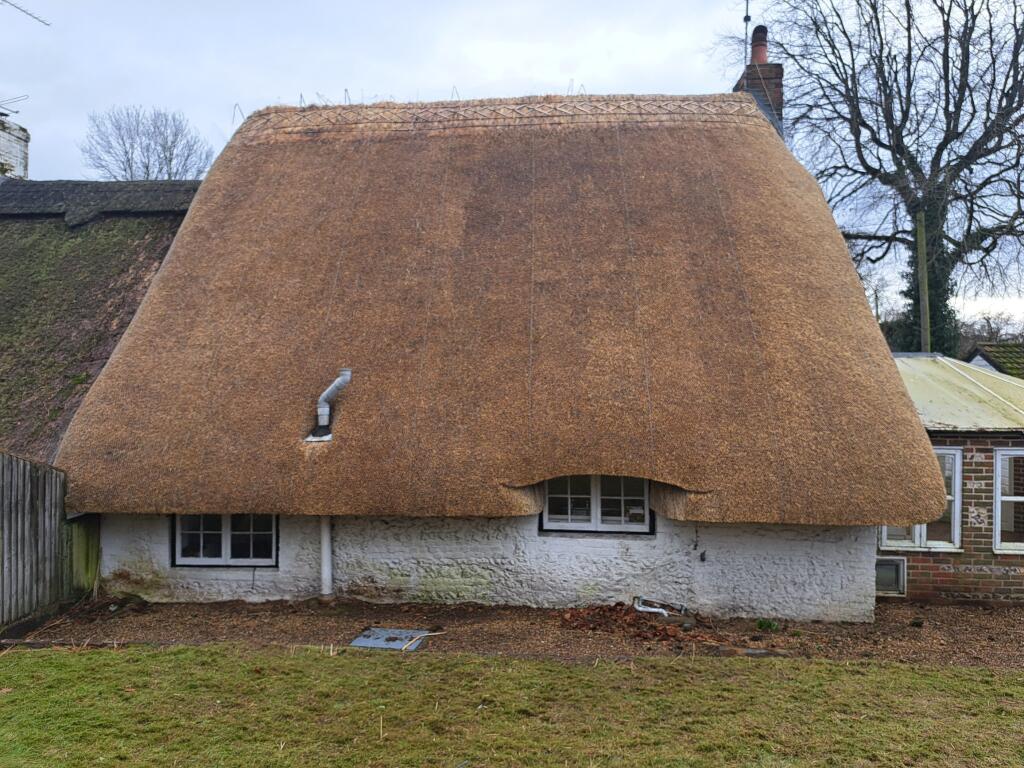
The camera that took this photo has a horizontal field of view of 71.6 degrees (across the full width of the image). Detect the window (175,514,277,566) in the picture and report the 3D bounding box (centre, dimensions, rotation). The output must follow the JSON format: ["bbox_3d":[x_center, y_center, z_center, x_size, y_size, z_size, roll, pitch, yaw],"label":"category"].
[{"bbox_3d":[-3.250,1.700,8.080,1.150,0.710,0.090,0,2,4],"label":"window"}]

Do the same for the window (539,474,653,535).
[{"bbox_3d":[0.927,1.250,7.785,1.150,0.710,0.090,0,2,4],"label":"window"}]

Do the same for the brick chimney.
[{"bbox_3d":[4.120,-5.050,11.900,0.820,1.930,0.700,0,2,4],"label":"brick chimney"}]

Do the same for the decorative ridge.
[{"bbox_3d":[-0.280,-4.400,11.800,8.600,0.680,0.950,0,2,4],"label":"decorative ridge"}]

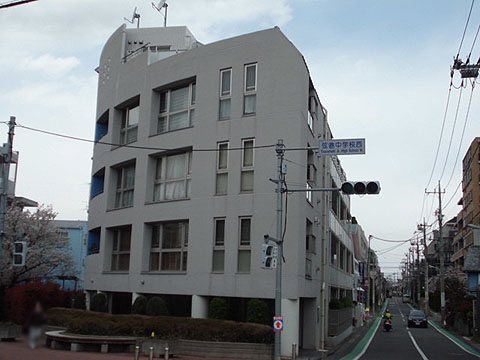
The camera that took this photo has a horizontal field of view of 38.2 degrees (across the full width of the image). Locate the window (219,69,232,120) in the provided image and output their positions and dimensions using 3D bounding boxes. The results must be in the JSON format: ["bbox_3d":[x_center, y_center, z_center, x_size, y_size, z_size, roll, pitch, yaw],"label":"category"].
[{"bbox_3d":[-0.584,-3.409,27.668,0.568,2.140,0.120,-4,-11,34],"label":"window"}]

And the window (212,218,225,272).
[{"bbox_3d":[-0.788,2.513,26.698,0.524,2.112,0.120,-4,-11,34],"label":"window"}]

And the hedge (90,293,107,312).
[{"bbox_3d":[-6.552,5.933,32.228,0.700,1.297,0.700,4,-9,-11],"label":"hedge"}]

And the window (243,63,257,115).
[{"bbox_3d":[0.393,-3.546,27.083,0.580,2.124,0.120,-4,-11,34],"label":"window"}]

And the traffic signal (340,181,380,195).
[{"bbox_3d":[3.987,0.254,22.880,1.250,0.450,0.420,-1,-10,17],"label":"traffic signal"}]

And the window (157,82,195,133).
[{"bbox_3d":[-2.835,-3.147,30.526,0.250,2.109,2.971,10,-12,-42],"label":"window"}]

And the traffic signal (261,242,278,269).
[{"bbox_3d":[0.958,2.481,22.601,0.340,0.800,0.500,-5,-12,36],"label":"traffic signal"}]

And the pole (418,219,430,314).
[{"bbox_3d":[22.148,10.356,83.000,1.200,11.500,0.800,0,-9,12],"label":"pole"}]

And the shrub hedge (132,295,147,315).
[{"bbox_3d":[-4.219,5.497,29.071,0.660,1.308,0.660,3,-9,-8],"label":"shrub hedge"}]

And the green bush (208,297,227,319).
[{"bbox_3d":[-0.883,5.138,26.393,0.750,1.350,0.750,2,-9,0],"label":"green bush"}]

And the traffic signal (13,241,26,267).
[{"bbox_3d":[-7.041,2.360,22.169,0.400,0.800,0.250,2,-9,0],"label":"traffic signal"}]

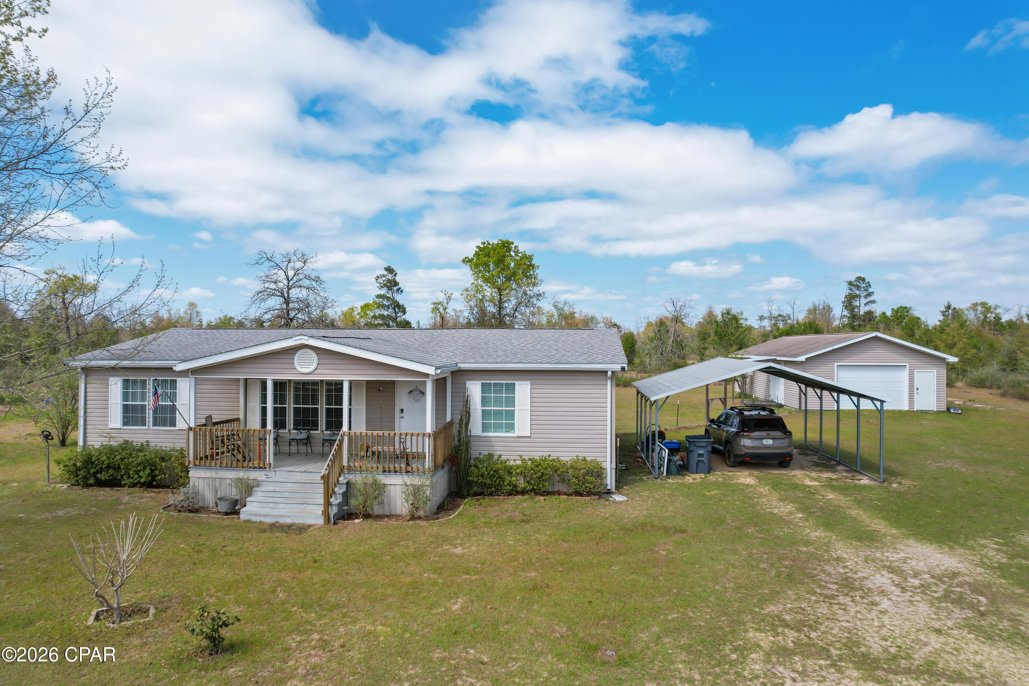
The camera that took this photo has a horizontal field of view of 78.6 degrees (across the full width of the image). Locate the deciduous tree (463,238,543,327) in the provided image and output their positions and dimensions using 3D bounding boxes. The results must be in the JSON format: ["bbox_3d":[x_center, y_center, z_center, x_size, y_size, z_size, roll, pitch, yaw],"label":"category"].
[{"bbox_3d":[-0.914,-2.000,46.998,6.189,11.385,6.189,0,0,0],"label":"deciduous tree"}]

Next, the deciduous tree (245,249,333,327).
[{"bbox_3d":[-16.476,-1.612,45.998,6.410,10.541,6.410,0,0,0],"label":"deciduous tree"}]

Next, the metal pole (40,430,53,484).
[{"bbox_3d":[-12.354,2.994,16.603,0.330,1.420,0.300,0,0,0],"label":"metal pole"}]

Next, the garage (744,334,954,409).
[{"bbox_3d":[19.631,1.551,39.917,8.271,4.176,12.991,0,0,4],"label":"garage"}]

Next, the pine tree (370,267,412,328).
[{"bbox_3d":[-9.688,-1.172,48.999,3.257,9.686,3.095,0,0,0],"label":"pine tree"}]

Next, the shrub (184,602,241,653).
[{"bbox_3d":[-3.669,3.465,7.653,0.660,0.640,0.600,0,0,0],"label":"shrub"}]

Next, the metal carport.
[{"bbox_3d":[7.204,2.136,20.012,6.246,3.201,5.766,0,0,5],"label":"metal carport"}]

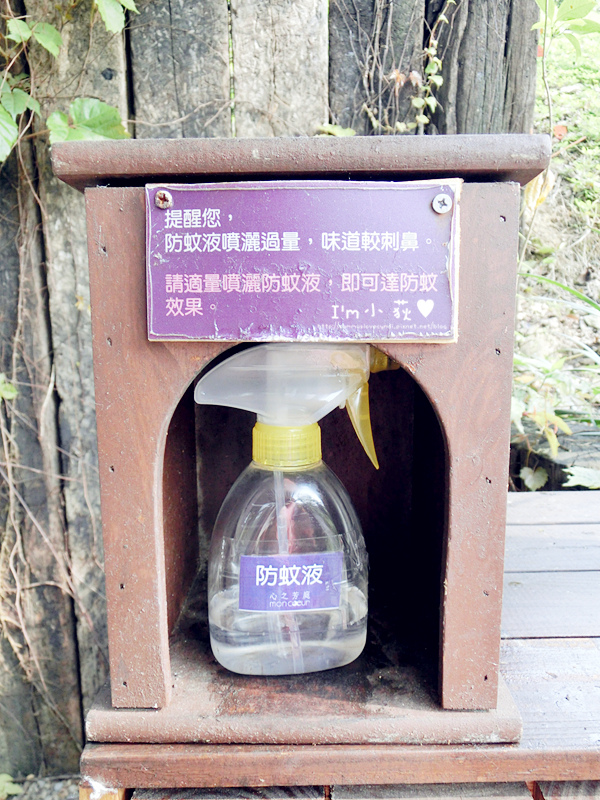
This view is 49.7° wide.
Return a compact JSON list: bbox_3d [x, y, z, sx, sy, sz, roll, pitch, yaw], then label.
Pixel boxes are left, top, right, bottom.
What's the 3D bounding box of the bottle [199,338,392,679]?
[{"bbox_3d":[0.001,0.055,0.368,0.117,0.178,0.068,-2,9,-12],"label":"bottle"}]

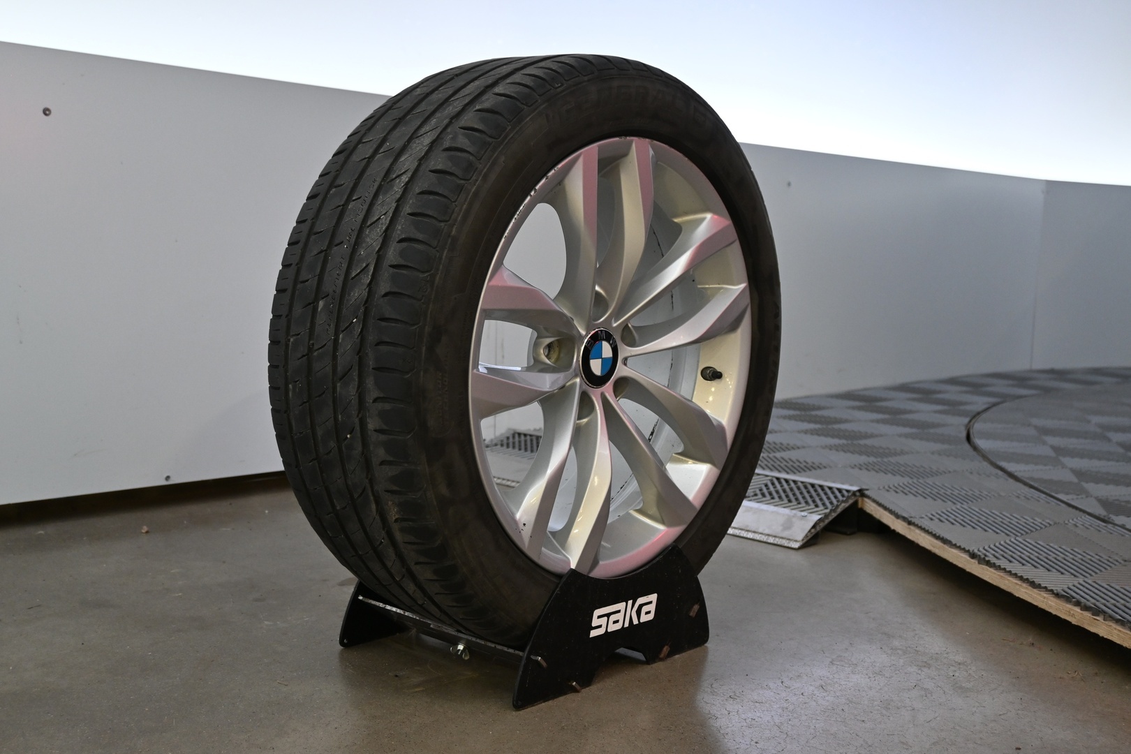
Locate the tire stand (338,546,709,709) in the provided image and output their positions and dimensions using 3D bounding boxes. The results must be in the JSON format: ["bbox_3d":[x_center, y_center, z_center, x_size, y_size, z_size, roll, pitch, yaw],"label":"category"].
[{"bbox_3d":[-0.042,0.258,1.487,0.288,0.139,0.358,7,6,40],"label":"tire stand"}]

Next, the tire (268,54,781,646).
[{"bbox_3d":[-0.013,-0.030,1.446,0.239,0.677,0.677,9,8,41],"label":"tire"}]

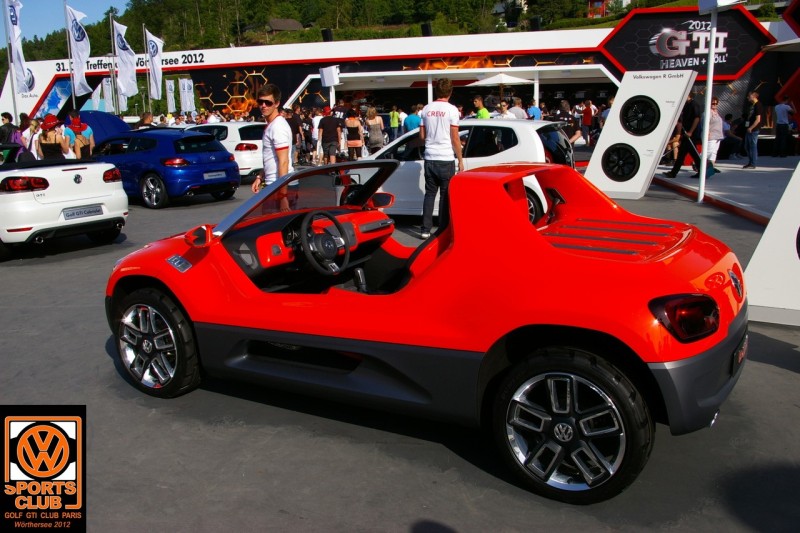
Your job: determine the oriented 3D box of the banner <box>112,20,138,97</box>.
[{"bbox_3d":[-10.012,-7.586,25.119,1.050,2.850,0.350,-2,12,-6],"label":"banner"}]

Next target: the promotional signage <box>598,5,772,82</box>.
[{"bbox_3d":[8.806,-6.875,21.402,5.140,2.150,0.300,5,14,24],"label":"promotional signage"}]

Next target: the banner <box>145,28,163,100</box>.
[{"bbox_3d":[-10.638,-8.718,29.781,0.850,2.950,0.350,-7,14,-24],"label":"banner"}]

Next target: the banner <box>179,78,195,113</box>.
[{"bbox_3d":[-19.175,-15.394,62.000,1.400,3.100,0.150,-4,12,-14],"label":"banner"}]

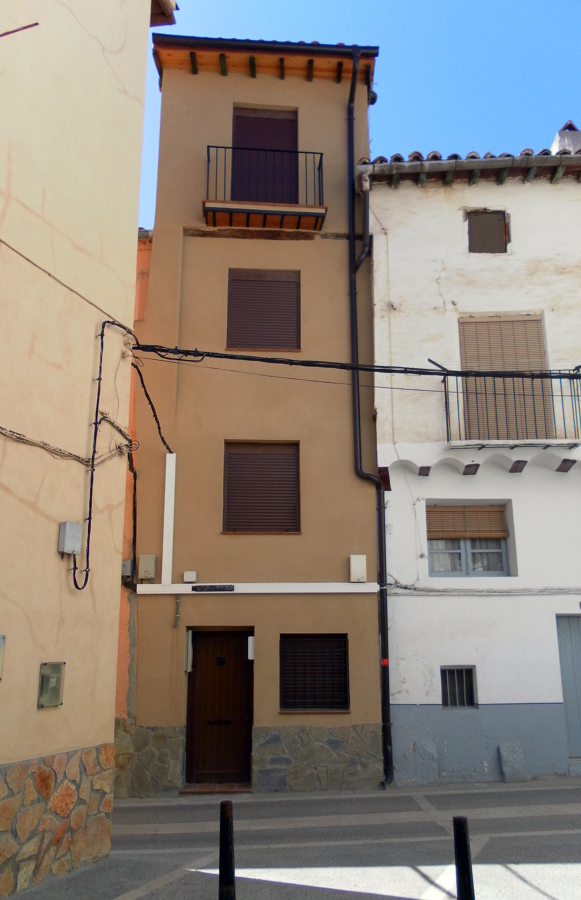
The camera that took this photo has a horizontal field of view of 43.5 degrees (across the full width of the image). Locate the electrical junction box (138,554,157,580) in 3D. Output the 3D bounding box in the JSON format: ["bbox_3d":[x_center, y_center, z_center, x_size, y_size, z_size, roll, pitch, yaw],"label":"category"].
[{"bbox_3d":[-1.997,1.653,10.221,0.242,0.332,0.130,1,-13,-4],"label":"electrical junction box"}]

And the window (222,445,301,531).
[{"bbox_3d":[-0.424,0.546,10.794,1.134,1.355,0.090,1,-13,-4],"label":"window"}]

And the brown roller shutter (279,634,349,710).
[{"bbox_3d":[0.339,3.122,10.224,0.973,1.030,0.100,1,-13,-4],"label":"brown roller shutter"}]

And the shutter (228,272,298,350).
[{"bbox_3d":[-0.414,-2.208,11.420,1.145,1.326,0.090,1,-13,-4],"label":"shutter"}]

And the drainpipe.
[{"bbox_3d":[1.161,-0.968,10.784,0.470,11.080,0.680,1,-13,-4],"label":"drainpipe"}]

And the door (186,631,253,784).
[{"bbox_3d":[-0.986,3.552,10.130,0.914,2.019,0.100,1,-13,-4],"label":"door"}]

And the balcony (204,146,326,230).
[{"bbox_3d":[-0.396,-4.133,11.540,1.883,1.150,0.460,1,-13,-4],"label":"balcony"}]

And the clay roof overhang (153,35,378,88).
[{"bbox_3d":[-0.394,-6.398,11.956,3.600,0.350,0.700,1,-13,-4],"label":"clay roof overhang"}]

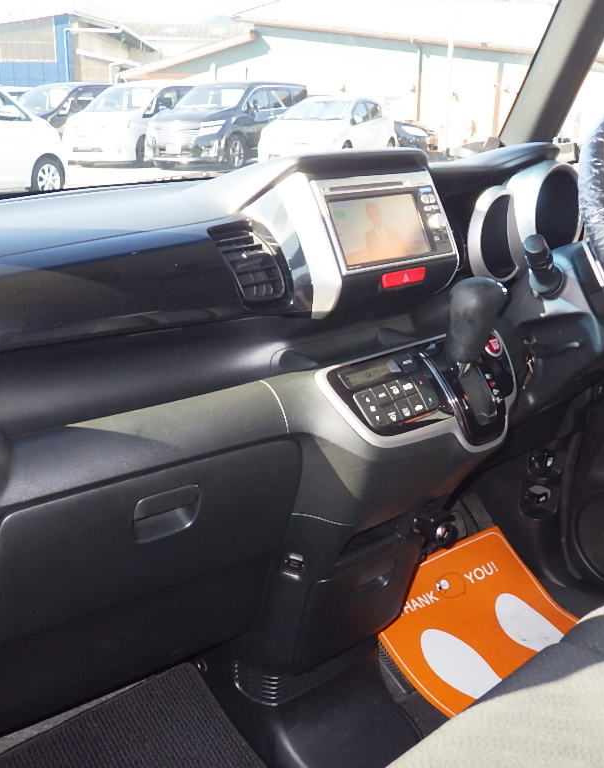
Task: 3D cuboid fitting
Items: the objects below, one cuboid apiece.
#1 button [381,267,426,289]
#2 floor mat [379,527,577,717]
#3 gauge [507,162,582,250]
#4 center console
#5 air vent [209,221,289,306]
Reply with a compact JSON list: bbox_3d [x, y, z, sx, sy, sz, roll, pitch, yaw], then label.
[{"bbox_3d":[0.112,-0.118,0.927,0.066,0.020,0.014,-15,-2,-36],"label":"button"},{"bbox_3d":[0.371,0.453,1.420,0.370,0.045,0.430,-15,41,-36],"label":"floor mat"},{"bbox_3d":[0.355,-0.253,1.206,0.125,0.125,0.070,-15,3,-36],"label":"gauge"},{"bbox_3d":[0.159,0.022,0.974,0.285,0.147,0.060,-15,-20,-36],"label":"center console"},{"bbox_3d":[-0.063,-0.127,0.914,0.080,0.098,0.035,-15,-13,-36],"label":"air vent"}]

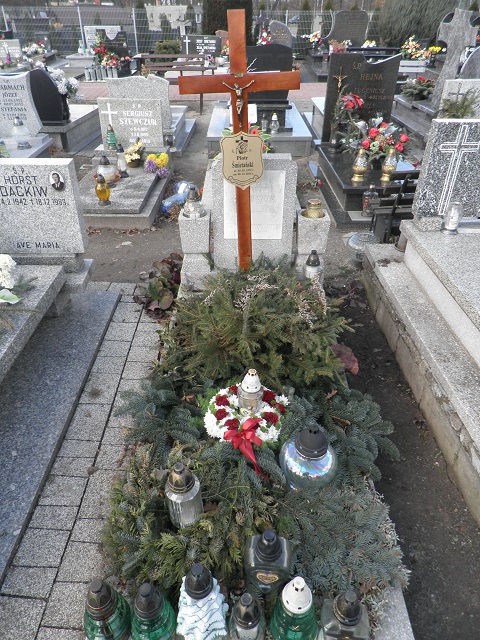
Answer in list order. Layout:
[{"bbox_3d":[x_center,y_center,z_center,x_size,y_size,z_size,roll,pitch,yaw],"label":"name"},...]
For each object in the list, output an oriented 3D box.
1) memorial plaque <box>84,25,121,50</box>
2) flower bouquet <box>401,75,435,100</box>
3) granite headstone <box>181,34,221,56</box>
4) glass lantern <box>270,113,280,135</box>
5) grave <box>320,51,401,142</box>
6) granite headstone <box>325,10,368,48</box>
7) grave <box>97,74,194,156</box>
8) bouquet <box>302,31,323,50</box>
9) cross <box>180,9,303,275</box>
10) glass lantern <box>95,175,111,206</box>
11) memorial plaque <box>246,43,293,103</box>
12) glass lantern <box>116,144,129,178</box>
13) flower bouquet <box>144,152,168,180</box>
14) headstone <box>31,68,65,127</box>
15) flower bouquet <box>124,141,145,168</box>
[{"bbox_3d":[-3.790,-7.858,12.448,1.000,0.620,0.120,0,35,0],"label":"memorial plaque"},{"bbox_3d":[3.000,-3.930,7.500,0.520,0.340,0.420,0,34,0],"label":"flower bouquet"},{"bbox_3d":[-1.080,-7.781,12.686,1.130,0.570,0.130,0,35,0],"label":"granite headstone"},{"bbox_3d":[0.458,-2.529,5.708,0.115,0.250,0.115,0,35,0],"label":"glass lantern"},{"bbox_3d":[1.430,-2.630,5.300,0.810,0.980,0.110,0,34,0],"label":"grave"},{"bbox_3d":[3.070,-8.370,12.800,1.220,1.050,0.160,0,34,0],"label":"granite headstone"},{"bbox_3d":[-1.200,-2.768,5.882,0.930,0.900,2.300,0,35,0],"label":"grave"},{"bbox_3d":[2.100,-8.098,12.891,0.550,0.480,0.420,0,35,0],"label":"bouquet"},{"bbox_3d":[0.013,-0.900,2.600,0.650,1.500,0.075,-2,34,1],"label":"cross"},{"bbox_3d":[-1.258,-1.190,4.060,0.130,0.262,0.130,0,34,0],"label":"glass lantern"},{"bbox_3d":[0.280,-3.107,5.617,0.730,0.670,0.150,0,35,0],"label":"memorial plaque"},{"bbox_3d":[-1.170,-1.587,4.439,0.115,0.320,0.115,0,35,0],"label":"glass lantern"},{"bbox_3d":[-0.911,-1.685,4.840,0.260,0.220,0.220,0,34,0],"label":"flower bouquet"},{"bbox_3d":[-2.930,-3.240,6.460,0.740,0.730,0.120,0,34,0],"label":"headstone"},{"bbox_3d":[-1.095,-1.742,4.672,0.210,0.270,0.200,0,35,0],"label":"flower bouquet"}]

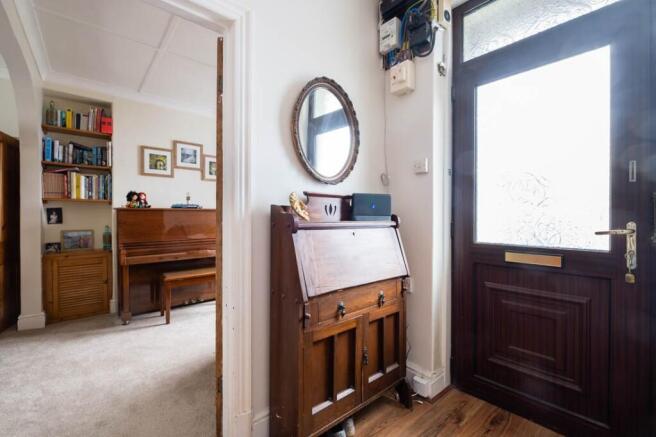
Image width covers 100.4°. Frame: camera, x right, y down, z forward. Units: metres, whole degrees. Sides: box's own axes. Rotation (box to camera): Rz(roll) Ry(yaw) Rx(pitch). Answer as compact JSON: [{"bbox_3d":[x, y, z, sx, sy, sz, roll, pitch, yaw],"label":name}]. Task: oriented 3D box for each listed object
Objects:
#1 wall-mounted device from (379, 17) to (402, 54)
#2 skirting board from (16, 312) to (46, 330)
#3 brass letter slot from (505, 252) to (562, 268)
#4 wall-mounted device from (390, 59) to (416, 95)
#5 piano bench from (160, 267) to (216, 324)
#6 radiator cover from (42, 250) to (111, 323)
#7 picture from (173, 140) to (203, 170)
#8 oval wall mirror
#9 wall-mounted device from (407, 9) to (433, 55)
[{"bbox_3d":[0.425,-1.216,1.835,0.060,0.182,0.126,0,0,-44],"label":"wall-mounted device"},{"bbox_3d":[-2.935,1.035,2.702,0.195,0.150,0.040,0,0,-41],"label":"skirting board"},{"bbox_3d":[1.115,0.222,1.492,0.015,0.058,0.249,0,0,-44],"label":"brass letter slot"},{"bbox_3d":[0.495,-0.916,1.802,0.085,0.165,0.129,0,0,-44],"label":"wall-mounted device"},{"bbox_3d":[-1.515,0.860,3.221,0.770,0.500,0.360,0,0,-41],"label":"piano bench"},{"bbox_3d":[-2.848,0.750,3.143,0.555,0.720,0.360,0,0,-41],"label":"radiator cover"},{"bbox_3d":[-1.921,-0.856,3.763,0.367,0.363,0.020,0,0,-41],"label":"picture"},{"bbox_3d":[0.012,-0.482,1.531,0.494,0.586,0.040,0,0,-42],"label":"oval wall mirror"},{"bbox_3d":[0.579,-1.133,1.697,0.100,0.205,0.131,0,0,-44],"label":"wall-mounted device"}]

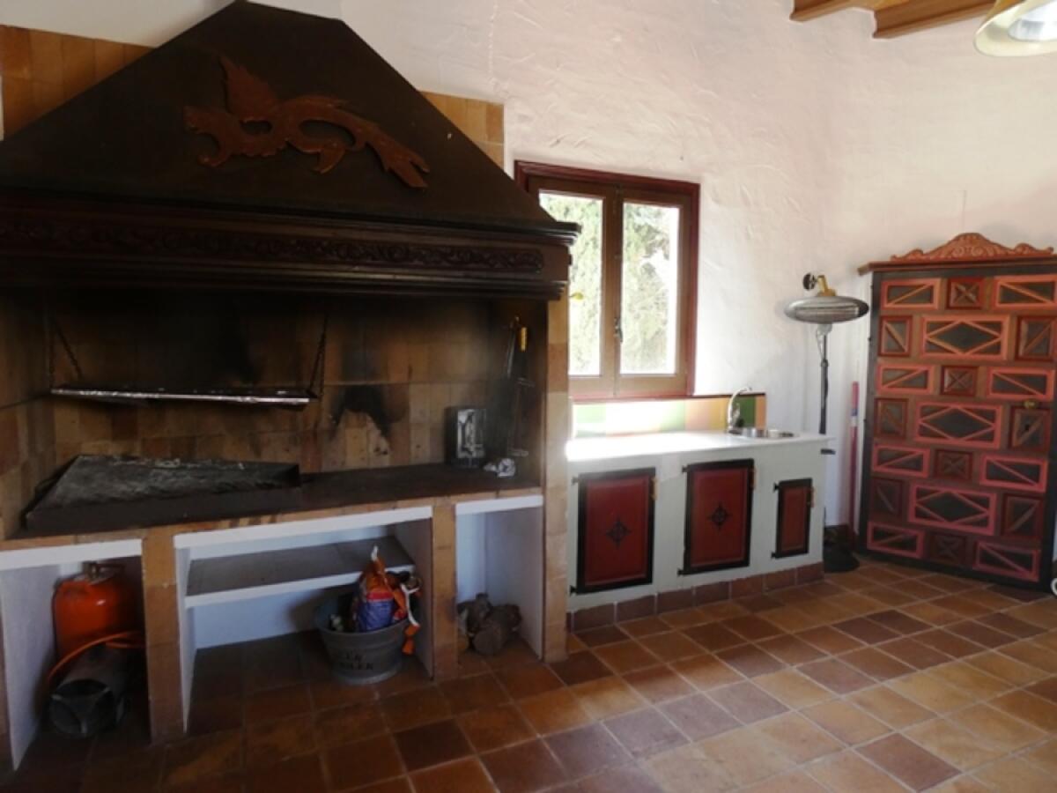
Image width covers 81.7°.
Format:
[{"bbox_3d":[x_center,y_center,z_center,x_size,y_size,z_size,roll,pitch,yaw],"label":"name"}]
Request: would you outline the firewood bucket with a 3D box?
[{"bbox_3d":[-0.734,1.097,2.765,0.420,0.255,0.420,0,4,0],"label":"firewood bucket"}]

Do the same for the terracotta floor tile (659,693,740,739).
[{"bbox_3d":[0.663,1.255,2.389,0.238,0.015,0.238,-2,5,-23],"label":"terracotta floor tile"}]

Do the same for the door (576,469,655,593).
[{"bbox_3d":[0.474,0.716,3.268,0.473,0.638,0.025,-2,5,-23],"label":"door"}]

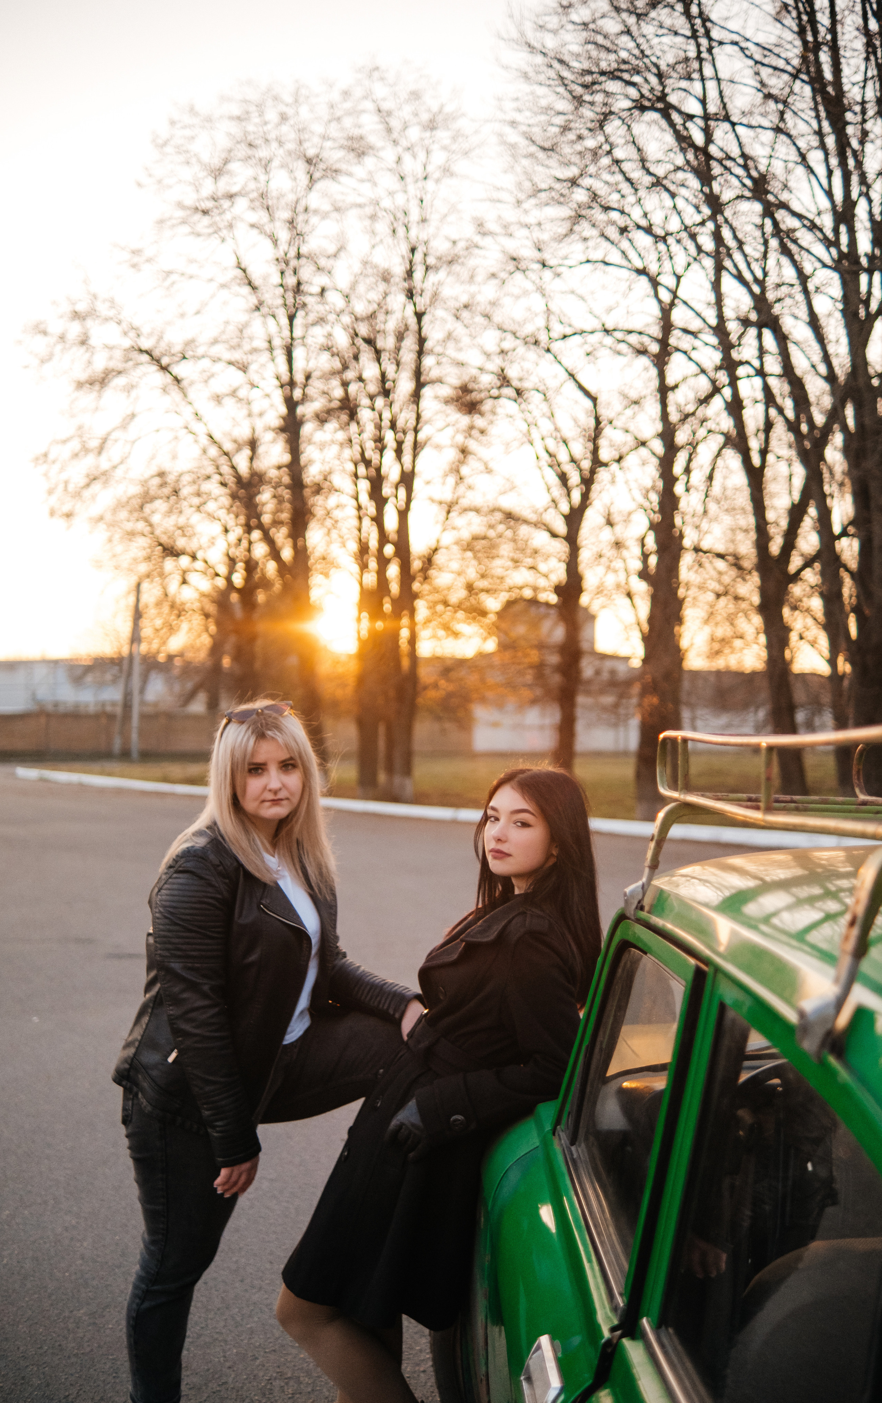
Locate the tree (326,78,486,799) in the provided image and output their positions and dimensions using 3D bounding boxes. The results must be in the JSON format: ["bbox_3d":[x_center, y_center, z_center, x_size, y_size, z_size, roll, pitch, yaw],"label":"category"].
[{"bbox_3d":[-0.689,-5.158,26.800,3.200,14.200,3.400,0,-1,0],"label":"tree"}]

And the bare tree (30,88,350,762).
[{"bbox_3d":[-5.850,-6.114,31.500,7.100,16.100,6.800,0,-1,0],"label":"bare tree"}]

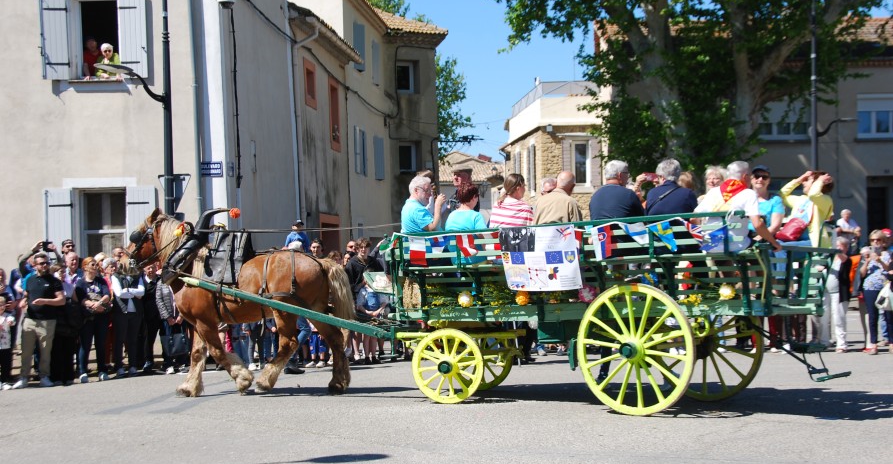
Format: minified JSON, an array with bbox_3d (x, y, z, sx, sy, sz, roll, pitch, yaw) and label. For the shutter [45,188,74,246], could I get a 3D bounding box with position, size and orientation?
[{"bbox_3d":[-6.024,-0.008,20.100,0.450,1.380,0.060,-1,1,-5],"label":"shutter"}]

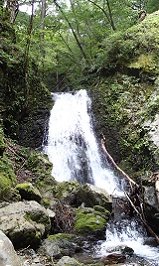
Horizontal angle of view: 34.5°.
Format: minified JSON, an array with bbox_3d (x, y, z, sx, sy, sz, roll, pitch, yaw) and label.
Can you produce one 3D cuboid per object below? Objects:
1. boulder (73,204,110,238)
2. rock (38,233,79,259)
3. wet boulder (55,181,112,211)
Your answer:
[{"bbox_3d":[0.233,1.588,4.600,0.650,0.520,0.600,0,-3,0],"label":"boulder"},{"bbox_3d":[-0.293,1.646,3.750,0.600,0.360,0.500,0,-3,0],"label":"rock"},{"bbox_3d":[0.109,1.366,5.600,1.200,0.650,0.850,0,-3,0],"label":"wet boulder"}]

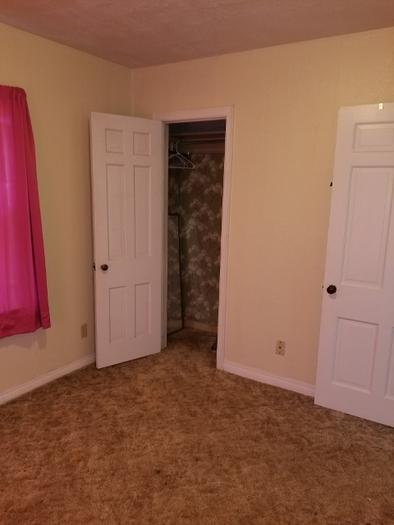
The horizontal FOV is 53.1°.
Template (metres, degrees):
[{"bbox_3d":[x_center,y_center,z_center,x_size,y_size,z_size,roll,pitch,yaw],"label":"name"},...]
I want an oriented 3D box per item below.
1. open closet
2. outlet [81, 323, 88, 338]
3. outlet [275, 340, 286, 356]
[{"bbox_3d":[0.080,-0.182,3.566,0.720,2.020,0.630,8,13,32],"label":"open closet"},{"bbox_3d":[-0.927,0.573,3.271,0.015,0.116,0.072,8,13,32],"label":"outlet"},{"bbox_3d":[0.632,0.653,2.987,0.072,0.116,0.015,8,13,32],"label":"outlet"}]

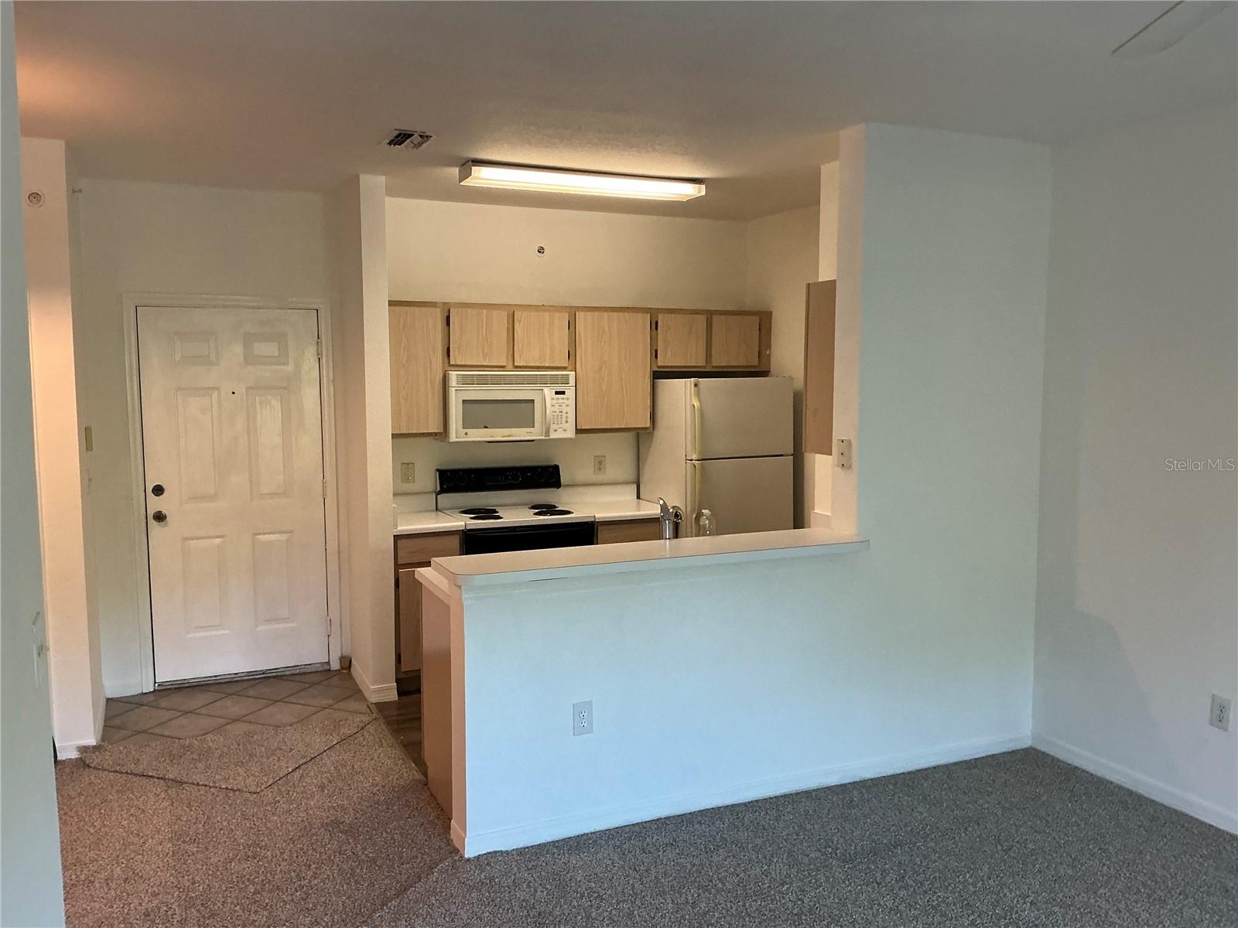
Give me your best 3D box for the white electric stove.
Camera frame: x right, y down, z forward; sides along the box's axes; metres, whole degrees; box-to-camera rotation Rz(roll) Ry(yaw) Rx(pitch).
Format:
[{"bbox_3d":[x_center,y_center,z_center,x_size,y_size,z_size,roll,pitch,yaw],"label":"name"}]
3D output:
[{"bbox_3d":[-0.602,0.613,5.811,0.755,1.148,0.669,-2,6,-24],"label":"white electric stove"}]

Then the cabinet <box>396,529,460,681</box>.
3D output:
[{"bbox_3d":[-1.132,0.724,5.616,0.379,0.776,0.632,-2,6,-24],"label":"cabinet"}]

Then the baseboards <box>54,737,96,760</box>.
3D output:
[{"bbox_3d":[-2.428,1.279,4.483,0.154,0.070,0.015,-2,6,-24],"label":"baseboards"}]

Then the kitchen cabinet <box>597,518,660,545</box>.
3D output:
[{"bbox_3d":[-0.015,0.726,6.139,0.540,0.868,0.612,-2,6,-24],"label":"kitchen cabinet"}]

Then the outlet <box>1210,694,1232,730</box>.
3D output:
[{"bbox_3d":[2.251,0.934,3.752,0.010,0.117,0.071,-2,6,-24],"label":"outlet"}]

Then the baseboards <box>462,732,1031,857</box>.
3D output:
[{"bbox_3d":[0.678,1.310,4.068,2.668,0.072,0.016,-2,6,-24],"label":"baseboards"}]

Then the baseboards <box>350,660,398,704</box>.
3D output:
[{"bbox_3d":[-1.371,1.178,5.566,0.158,0.088,0.683,-2,6,-24],"label":"baseboards"}]

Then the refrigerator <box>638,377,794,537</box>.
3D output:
[{"bbox_3d":[0.608,0.308,6.278,0.697,1.675,0.730,-2,6,-24],"label":"refrigerator"}]

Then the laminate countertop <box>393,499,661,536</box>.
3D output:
[{"bbox_3d":[-0.532,0.297,5.860,1.698,0.040,0.637,-2,6,-24],"label":"laminate countertop"}]

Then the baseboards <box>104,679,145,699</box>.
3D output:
[{"bbox_3d":[-2.651,1.199,5.371,0.184,0.095,0.018,-2,6,-24],"label":"baseboards"}]

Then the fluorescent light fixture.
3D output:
[{"bbox_3d":[-0.166,-1.410,5.008,1.235,0.075,0.213,-2,6,-24],"label":"fluorescent light fixture"}]

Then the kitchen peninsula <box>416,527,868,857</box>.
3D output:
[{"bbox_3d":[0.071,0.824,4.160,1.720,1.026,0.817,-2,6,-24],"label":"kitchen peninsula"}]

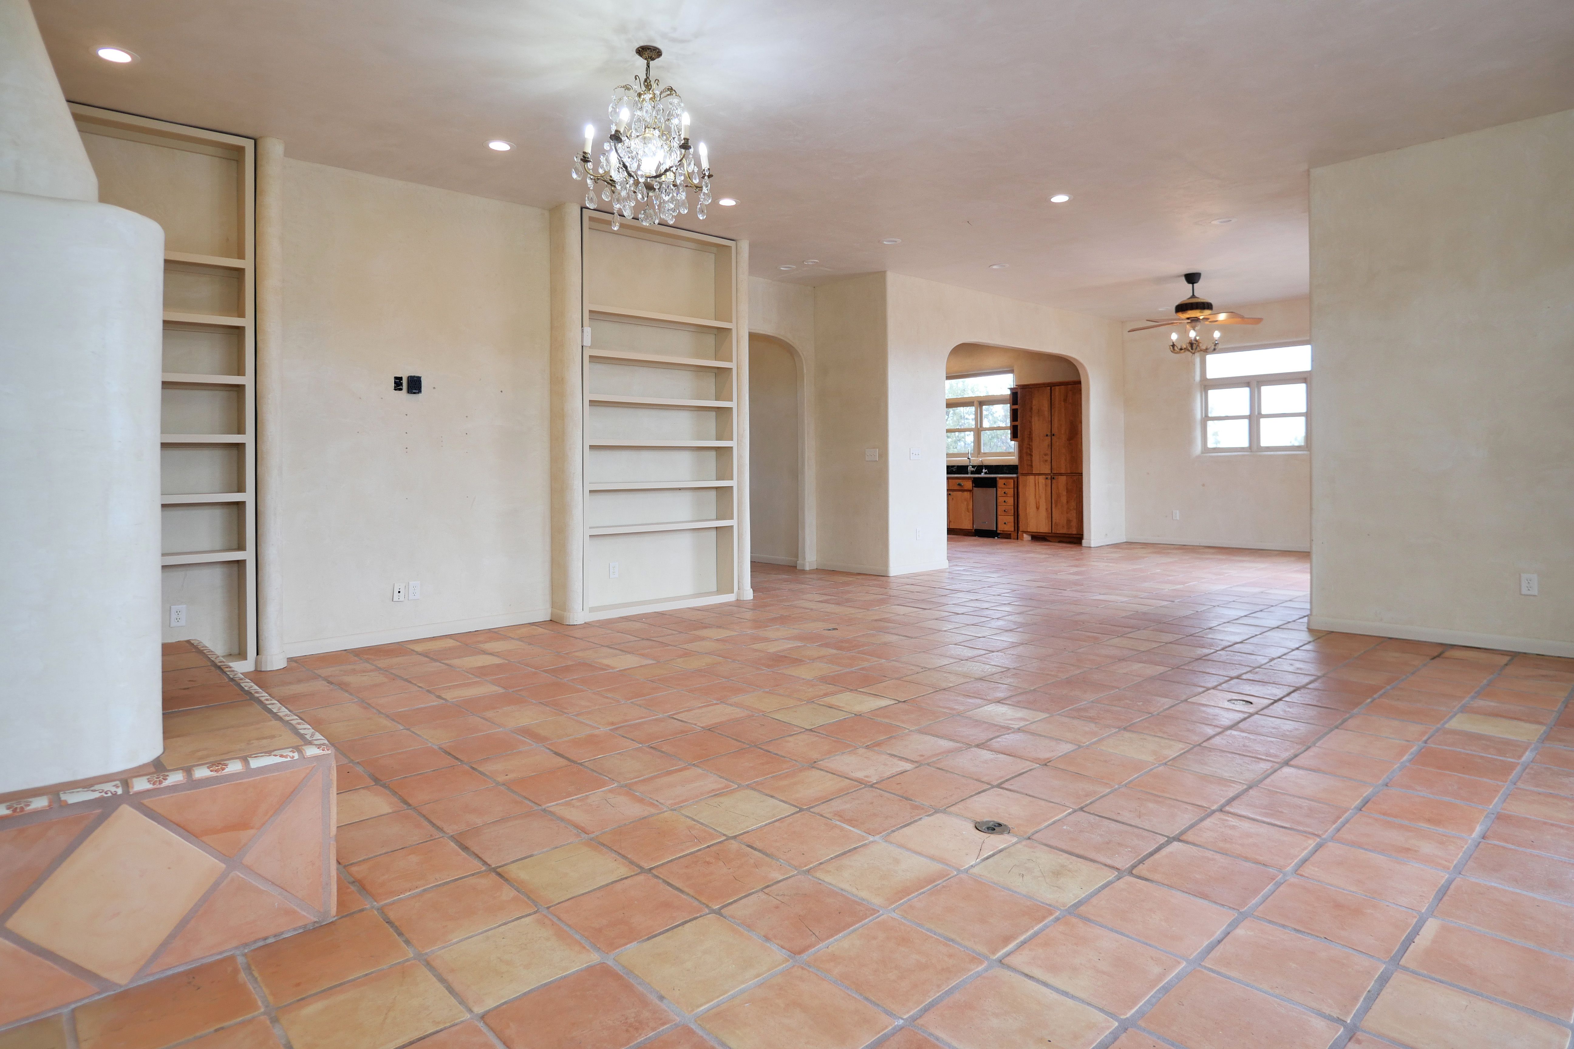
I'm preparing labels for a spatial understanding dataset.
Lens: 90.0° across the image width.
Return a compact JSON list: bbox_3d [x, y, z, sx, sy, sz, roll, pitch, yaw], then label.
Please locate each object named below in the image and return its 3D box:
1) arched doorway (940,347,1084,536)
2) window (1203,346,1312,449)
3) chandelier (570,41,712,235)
[{"bbox_3d":[2.796,-0.820,9.377,2.913,2.397,0.170,-3,4,-39],"label":"arched doorway"},{"bbox_3d":[5.906,-1.589,9.920,1.196,1.351,0.130,2,4,42],"label":"window"},{"bbox_3d":[-0.666,-1.795,3.659,0.650,0.830,0.650,-1,3,0],"label":"chandelier"}]

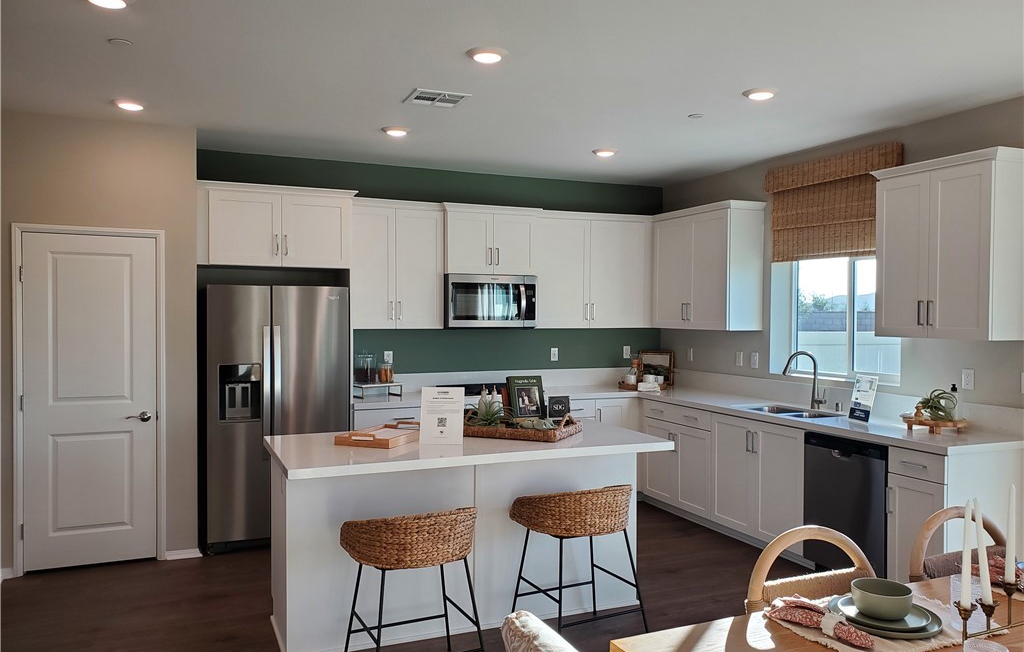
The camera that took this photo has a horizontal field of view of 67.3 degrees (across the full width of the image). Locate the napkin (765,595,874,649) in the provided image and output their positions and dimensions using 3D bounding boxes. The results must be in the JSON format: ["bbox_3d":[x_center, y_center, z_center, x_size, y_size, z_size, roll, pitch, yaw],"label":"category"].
[{"bbox_3d":[0.795,0.757,1.982,0.133,0.046,0.315,0,1,-23],"label":"napkin"}]

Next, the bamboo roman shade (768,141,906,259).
[{"bbox_3d":[2.226,-0.828,5.426,0.090,0.720,1.205,0,1,-23],"label":"bamboo roman shade"}]

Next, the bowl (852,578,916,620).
[{"bbox_3d":[0.973,0.727,2.025,0.150,0.072,0.150,0,1,0],"label":"bowl"}]

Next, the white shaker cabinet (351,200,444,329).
[{"bbox_3d":[-0.964,-0.477,6.168,0.770,1.000,0.360,0,1,-23],"label":"white shaker cabinet"}]

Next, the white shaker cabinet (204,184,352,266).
[{"bbox_3d":[-1.688,-0.679,5.499,0.965,0.550,0.677,0,1,-23],"label":"white shaker cabinet"}]

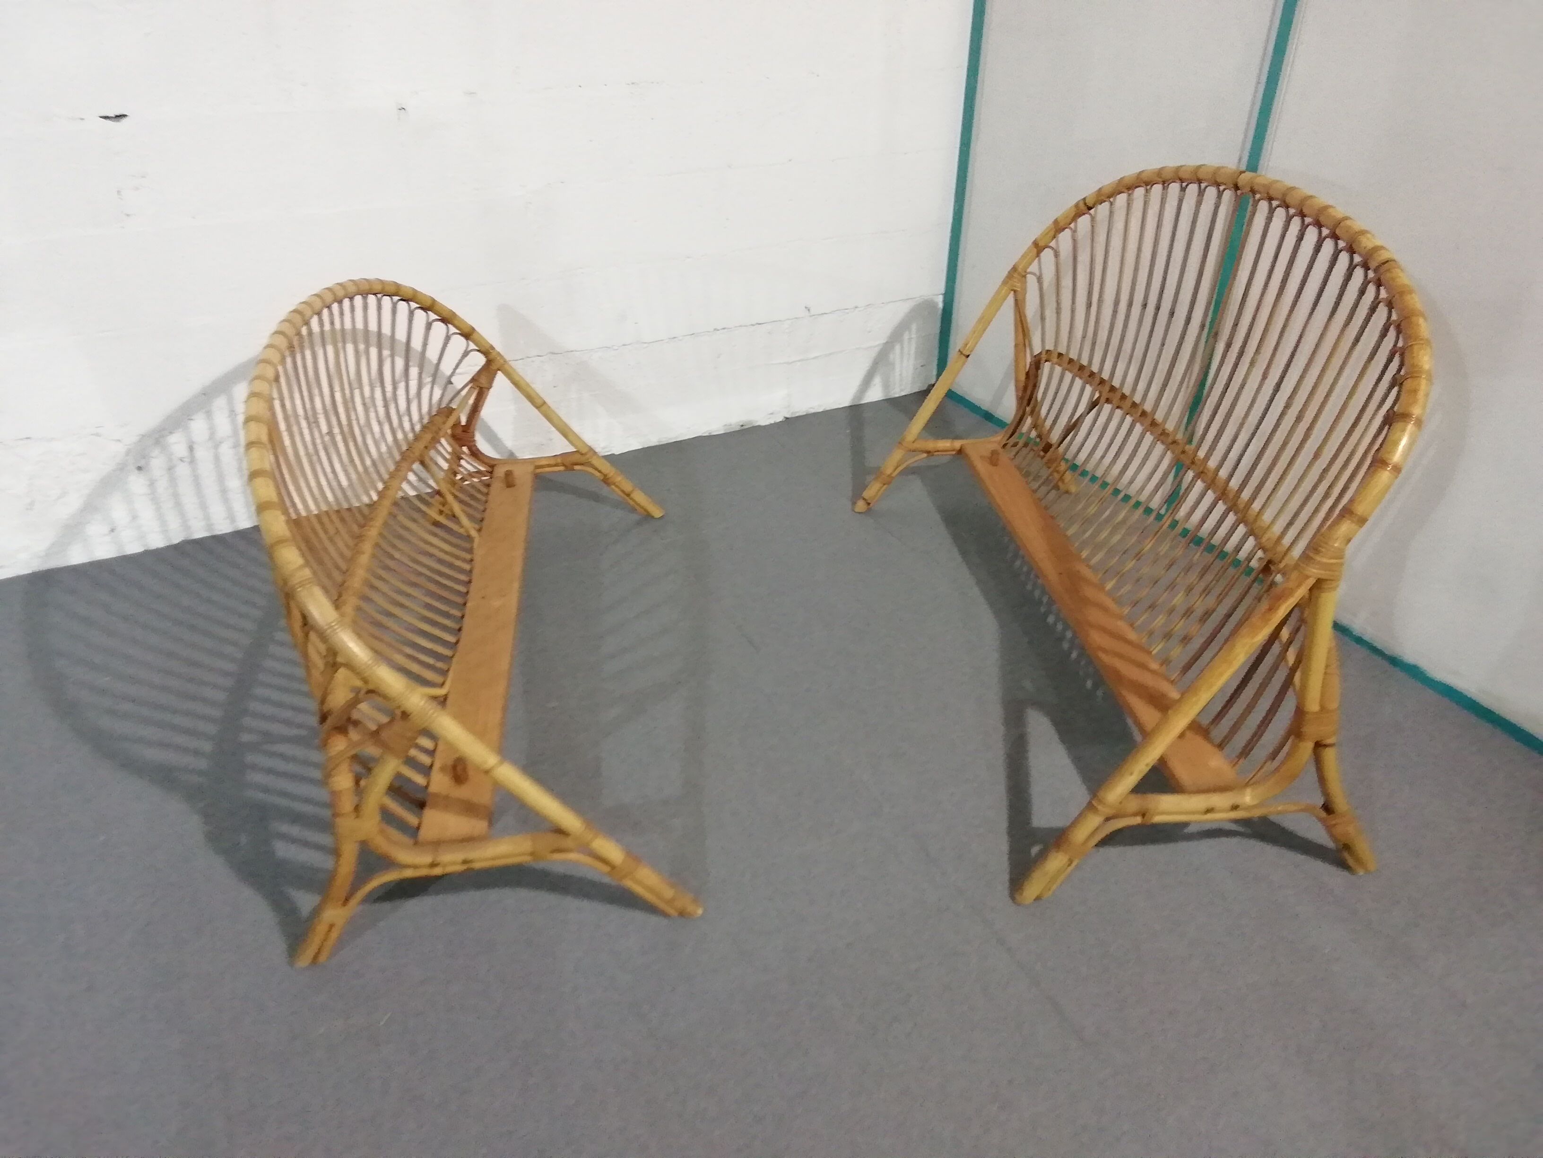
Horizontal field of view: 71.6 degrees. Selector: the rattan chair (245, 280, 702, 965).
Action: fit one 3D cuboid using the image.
[{"bbox_3d":[-0.497,-0.124,1.967,0.625,0.758,1.347,-4,33,-7],"label":"rattan chair"}]

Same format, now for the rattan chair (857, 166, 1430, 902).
[{"bbox_3d":[0.606,-0.253,2.020,0.612,0.944,1.339,-4,33,-7],"label":"rattan chair"}]

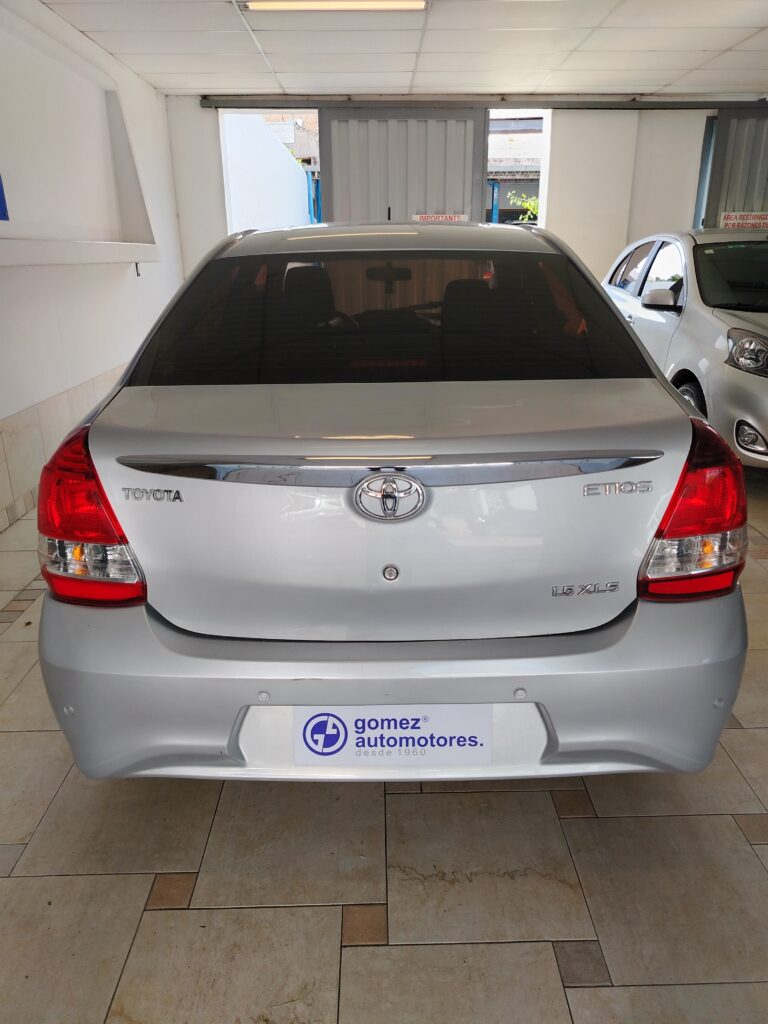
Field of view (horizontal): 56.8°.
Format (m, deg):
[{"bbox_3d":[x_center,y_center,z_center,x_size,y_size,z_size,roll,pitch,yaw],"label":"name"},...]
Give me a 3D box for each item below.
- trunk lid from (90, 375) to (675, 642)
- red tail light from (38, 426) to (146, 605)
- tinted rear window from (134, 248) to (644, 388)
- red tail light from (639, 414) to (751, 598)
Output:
[{"bbox_3d":[0.018,-0.031,1.597,1.310,0.440,0.540,-1,20,0],"label":"trunk lid"},{"bbox_3d":[-0.637,0.000,1.528,0.270,0.365,0.260,3,20,9],"label":"red tail light"},{"bbox_3d":[0.016,-0.550,1.950,1.300,0.100,0.580,-1,51,0],"label":"tinted rear window"},{"bbox_3d":[0.678,-0.018,1.544,0.270,0.365,0.260,-4,20,-9],"label":"red tail light"}]

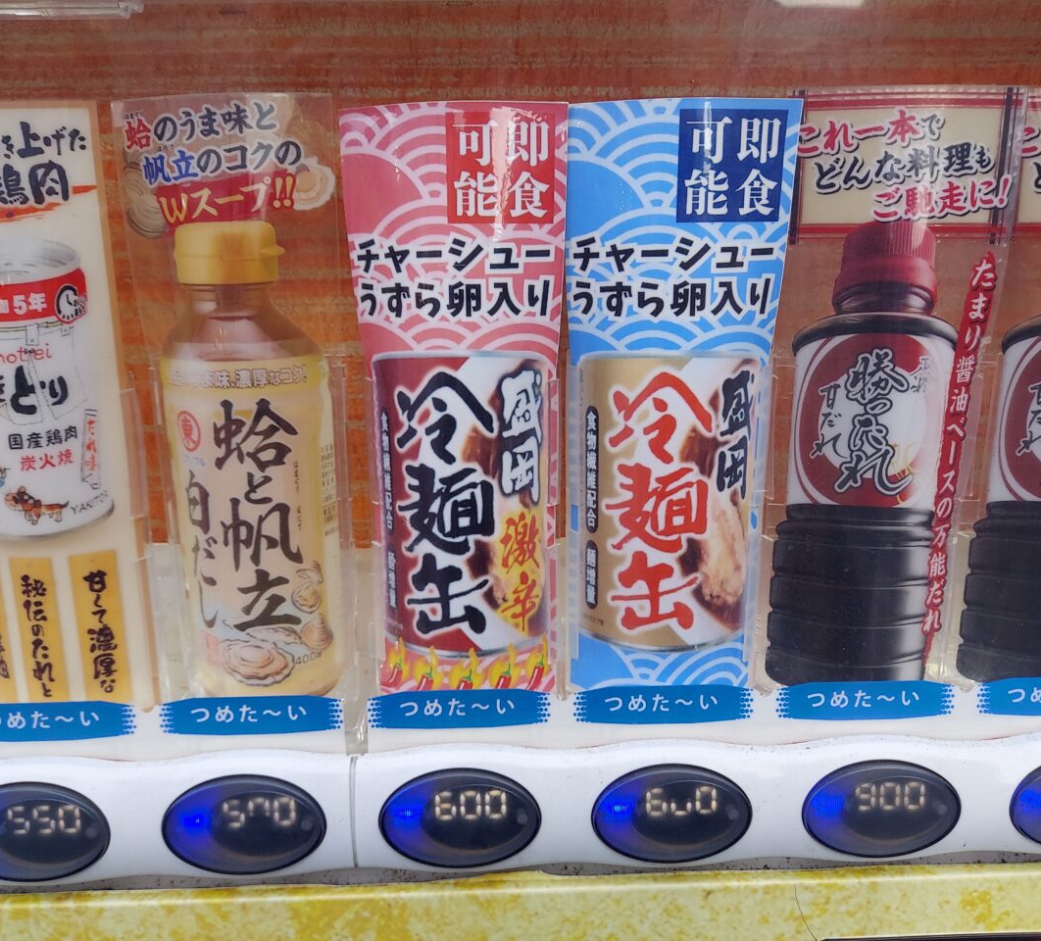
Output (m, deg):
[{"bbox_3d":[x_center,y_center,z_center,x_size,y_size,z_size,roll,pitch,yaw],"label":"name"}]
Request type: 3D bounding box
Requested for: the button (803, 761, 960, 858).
[{"bbox_3d":[0.138,0.129,0.345,0.060,0.039,0.010,-1,11,-1],"label":"button"}]

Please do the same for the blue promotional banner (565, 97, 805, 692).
[{"bbox_3d":[0.059,-0.021,0.341,0.080,0.222,0.025,-1,11,-1],"label":"blue promotional banner"}]

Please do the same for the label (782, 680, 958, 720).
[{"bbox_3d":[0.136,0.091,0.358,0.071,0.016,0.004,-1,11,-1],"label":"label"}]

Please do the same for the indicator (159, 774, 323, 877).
[{"bbox_3d":[-0.103,0.133,0.339,0.061,0.040,0.010,-1,11,-1],"label":"indicator"}]

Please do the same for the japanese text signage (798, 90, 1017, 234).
[{"bbox_3d":[0.135,-0.110,0.323,0.080,0.049,0.014,-1,11,-1],"label":"japanese text signage"}]

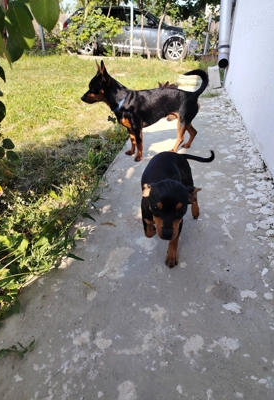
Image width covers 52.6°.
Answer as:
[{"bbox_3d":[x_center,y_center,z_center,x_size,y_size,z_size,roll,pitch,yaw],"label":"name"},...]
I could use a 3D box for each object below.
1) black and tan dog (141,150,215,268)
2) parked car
[{"bbox_3d":[0.120,0.012,0.874,0.200,0.250,0.335,9,31,12],"label":"black and tan dog"},{"bbox_3d":[-0.026,-5.800,9.706,4.780,1.610,1.880,9,31,12],"label":"parked car"}]

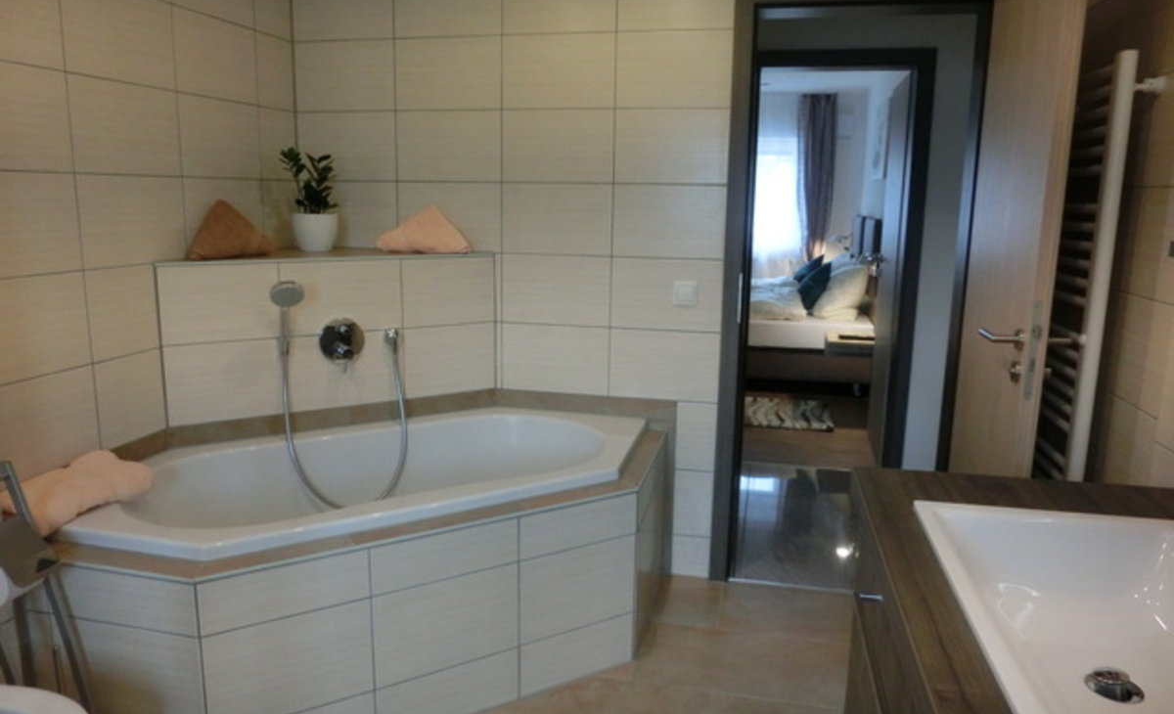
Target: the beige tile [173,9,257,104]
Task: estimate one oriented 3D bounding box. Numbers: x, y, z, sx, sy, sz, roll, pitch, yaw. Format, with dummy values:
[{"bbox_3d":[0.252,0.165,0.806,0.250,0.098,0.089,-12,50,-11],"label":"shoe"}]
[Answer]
[{"bbox_3d":[-1.178,-0.949,2.589,0.014,0.250,0.403,3,11,13],"label":"beige tile"}]

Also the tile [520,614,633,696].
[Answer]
[{"bbox_3d":[-0.026,0.854,2.348,0.386,0.161,0.012,-6,13,-32],"label":"tile"}]

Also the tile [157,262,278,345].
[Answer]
[{"bbox_3d":[-1.123,-0.166,2.498,0.349,0.243,0.014,-6,13,-31],"label":"tile"}]

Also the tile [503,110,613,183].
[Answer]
[{"bbox_3d":[-0.104,-0.733,2.868,0.402,0.249,0.012,4,12,13],"label":"tile"}]

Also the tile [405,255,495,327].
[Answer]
[{"bbox_3d":[-0.495,-0.234,2.921,0.353,0.242,0.012,-6,13,-31],"label":"tile"}]

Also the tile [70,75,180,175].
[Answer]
[{"bbox_3d":[-1.288,-0.639,2.288,0.012,0.249,0.402,4,12,13],"label":"tile"}]

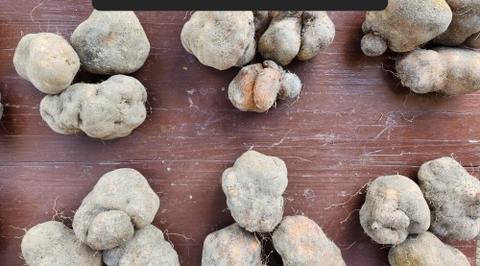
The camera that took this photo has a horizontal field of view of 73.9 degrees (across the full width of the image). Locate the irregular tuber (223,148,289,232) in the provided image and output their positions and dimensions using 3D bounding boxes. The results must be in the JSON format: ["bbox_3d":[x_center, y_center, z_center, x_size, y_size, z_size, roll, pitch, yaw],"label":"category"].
[{"bbox_3d":[0.023,0.077,0.428,0.088,0.077,0.107,-10,91,0],"label":"irregular tuber"}]

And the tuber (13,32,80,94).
[{"bbox_3d":[-0.270,-0.098,0.445,0.080,0.085,0.079,14,91,0],"label":"tuber"}]

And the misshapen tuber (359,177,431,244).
[{"bbox_3d":[0.209,0.105,0.431,0.086,0.076,0.095,20,91,0],"label":"misshapen tuber"}]

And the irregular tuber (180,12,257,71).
[{"bbox_3d":[-0.031,-0.143,0.463,0.110,0.085,0.098,0,89,0],"label":"irregular tuber"}]

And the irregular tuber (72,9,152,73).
[{"bbox_3d":[-0.188,-0.139,0.463,0.111,0.085,0.101,0,89,0],"label":"irregular tuber"}]

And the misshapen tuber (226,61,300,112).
[{"bbox_3d":[0.035,-0.066,0.457,0.105,0.066,0.072,-10,91,0],"label":"misshapen tuber"}]

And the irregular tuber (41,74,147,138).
[{"bbox_3d":[-0.208,-0.036,0.450,0.147,0.080,0.082,-7,91,0],"label":"irregular tuber"}]

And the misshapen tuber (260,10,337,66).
[{"bbox_3d":[0.083,-0.148,0.466,0.110,0.078,0.096,0,89,0],"label":"misshapen tuber"}]

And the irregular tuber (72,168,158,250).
[{"bbox_3d":[-0.168,0.107,0.435,0.114,0.095,0.092,-45,90,0],"label":"irregular tuber"}]

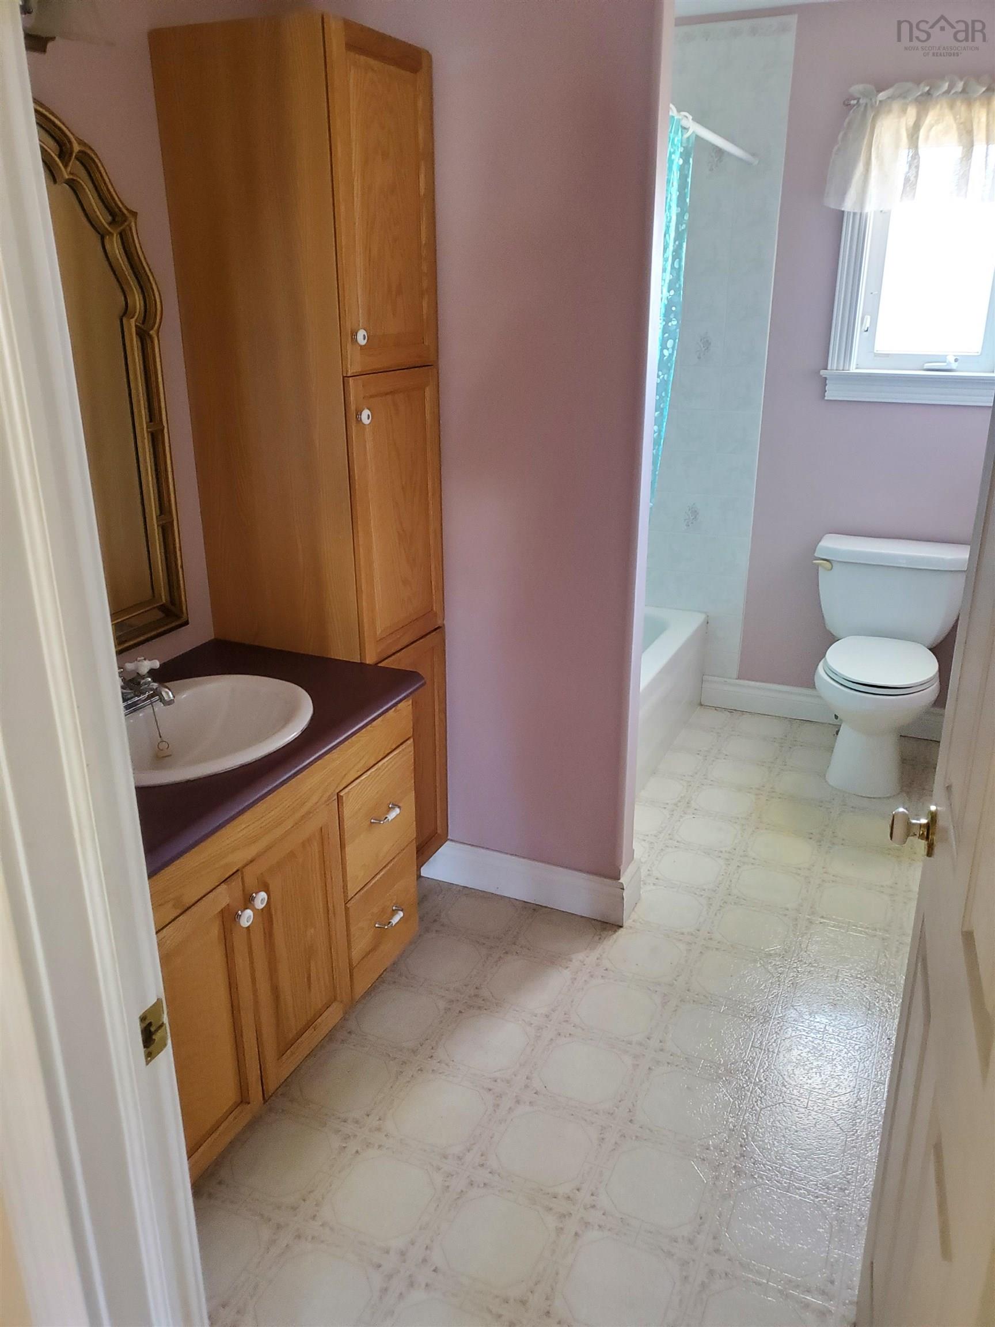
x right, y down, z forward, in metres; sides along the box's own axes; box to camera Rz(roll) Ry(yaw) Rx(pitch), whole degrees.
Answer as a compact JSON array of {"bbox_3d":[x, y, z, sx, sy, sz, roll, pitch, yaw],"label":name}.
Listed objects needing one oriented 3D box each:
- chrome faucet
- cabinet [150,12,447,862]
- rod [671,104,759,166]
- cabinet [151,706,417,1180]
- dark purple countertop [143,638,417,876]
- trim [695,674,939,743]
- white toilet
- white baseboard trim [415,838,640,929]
[{"bbox_3d":[-0.677,0.055,1.913,0.155,0.097,0.178,9,22,23],"label":"chrome faucet"},{"bbox_3d":[-0.410,-0.308,2.409,0.409,2.055,0.398,9,22,23],"label":"cabinet"},{"bbox_3d":[0.579,-1.464,2.751,0.028,0.028,1.480,9,22,23],"label":"rod"},{"bbox_3d":[-0.625,0.532,1.994,0.572,0.760,0.925,9,22,23],"label":"cabinet"},{"bbox_3d":[-0.609,0.158,1.859,0.604,0.043,1.000,9,22,23],"label":"dark purple countertop"},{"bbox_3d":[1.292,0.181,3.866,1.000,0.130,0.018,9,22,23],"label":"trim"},{"bbox_3d":[1.287,0.017,3.400,0.508,0.757,0.680,9,22,23],"label":"white toilet"},{"bbox_3d":[0.087,0.573,2.792,0.617,0.135,0.137,9,22,23],"label":"white baseboard trim"}]

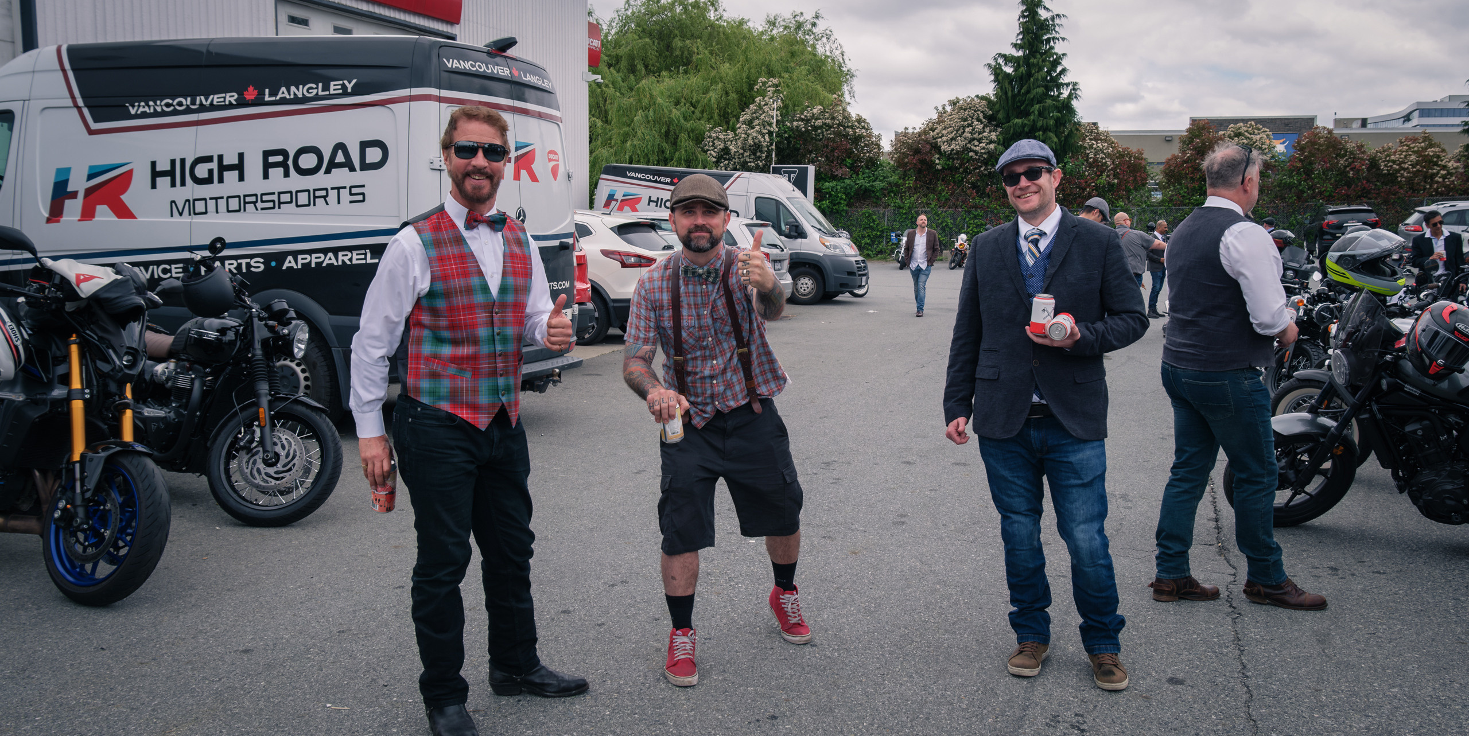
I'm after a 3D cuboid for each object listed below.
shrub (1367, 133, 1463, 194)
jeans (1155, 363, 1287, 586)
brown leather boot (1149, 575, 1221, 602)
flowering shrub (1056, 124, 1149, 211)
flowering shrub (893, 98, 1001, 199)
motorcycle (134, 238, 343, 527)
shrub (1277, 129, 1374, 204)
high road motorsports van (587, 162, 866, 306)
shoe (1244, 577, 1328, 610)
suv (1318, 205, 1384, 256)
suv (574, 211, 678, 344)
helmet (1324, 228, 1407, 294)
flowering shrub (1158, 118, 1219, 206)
[{"bbox_3d":[26.622,-7.774,41.500,3.726,2.889,3.200,1,8,0],"label":"shrub"},{"bbox_3d":[1.920,0.385,4.211,0.450,0.940,0.390,1,7,-4],"label":"jeans"},{"bbox_3d":[1.809,0.857,4.265,0.300,0.140,0.110,0,7,-6],"label":"brown leather boot"},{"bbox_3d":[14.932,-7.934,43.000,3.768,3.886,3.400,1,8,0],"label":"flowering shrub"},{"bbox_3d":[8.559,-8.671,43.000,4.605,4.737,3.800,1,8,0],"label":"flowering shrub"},{"bbox_3d":[-2.919,0.063,5.273,2.150,1.300,0.840,4,8,20],"label":"motorcycle"},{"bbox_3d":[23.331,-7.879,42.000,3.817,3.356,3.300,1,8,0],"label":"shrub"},{"bbox_3d":[0.020,-2.742,21.702,5.500,2.550,2.100,5,8,17],"label":"high road motorsports van"},{"bbox_3d":[2.222,0.886,4.270,0.300,0.120,0.110,5,8,28],"label":"shoe"},{"bbox_3d":[21.102,-4.755,36.826,1.840,1.660,4.630,4,8,21],"label":"suv"},{"bbox_3d":[-2.784,-1.280,14.446,4.380,1.600,1.880,4,8,23],"label":"suv"},{"bbox_3d":[3.186,-0.538,5.350,0.260,0.300,0.360,-3,16,-31],"label":"helmet"},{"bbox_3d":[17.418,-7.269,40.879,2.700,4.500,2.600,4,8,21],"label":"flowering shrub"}]

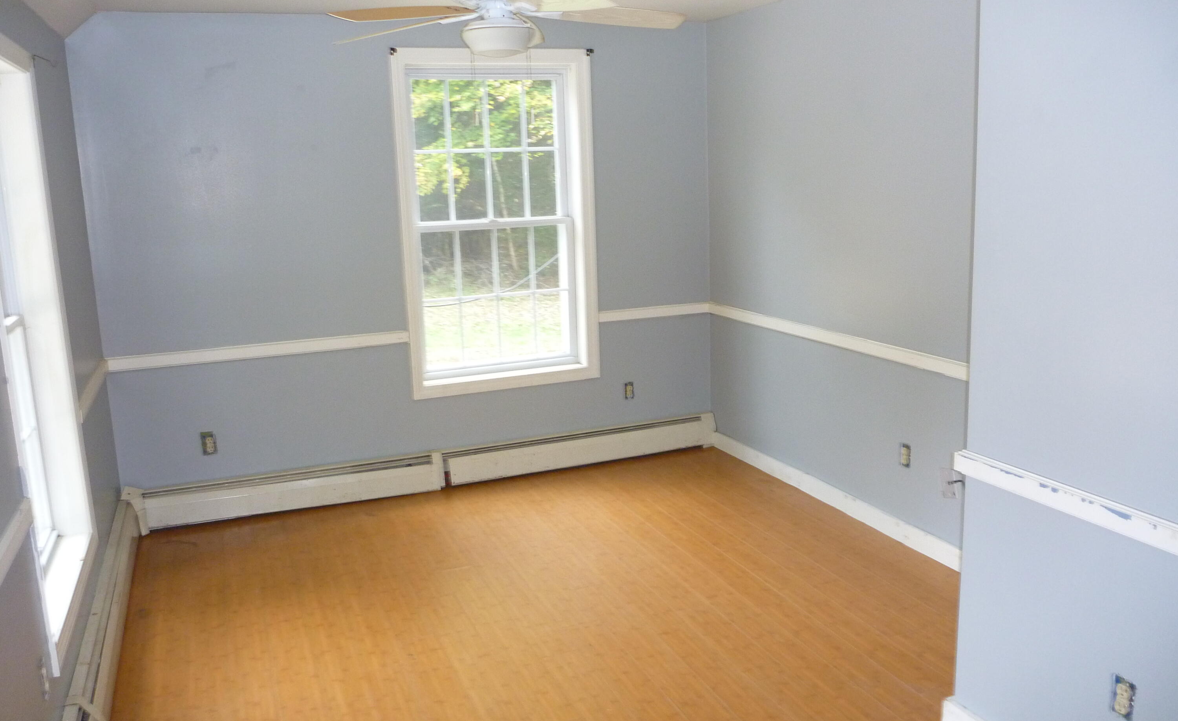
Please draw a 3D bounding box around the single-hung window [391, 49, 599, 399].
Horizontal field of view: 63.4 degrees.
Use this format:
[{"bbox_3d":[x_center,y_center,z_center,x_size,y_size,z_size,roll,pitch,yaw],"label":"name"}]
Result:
[{"bbox_3d":[-0.448,-0.695,4.854,1.008,1.706,0.100,-6,12,-20],"label":"single-hung window"}]

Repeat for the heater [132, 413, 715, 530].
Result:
[{"bbox_3d":[-0.686,0.555,4.917,3.013,0.185,0.072,-6,12,-20],"label":"heater"}]

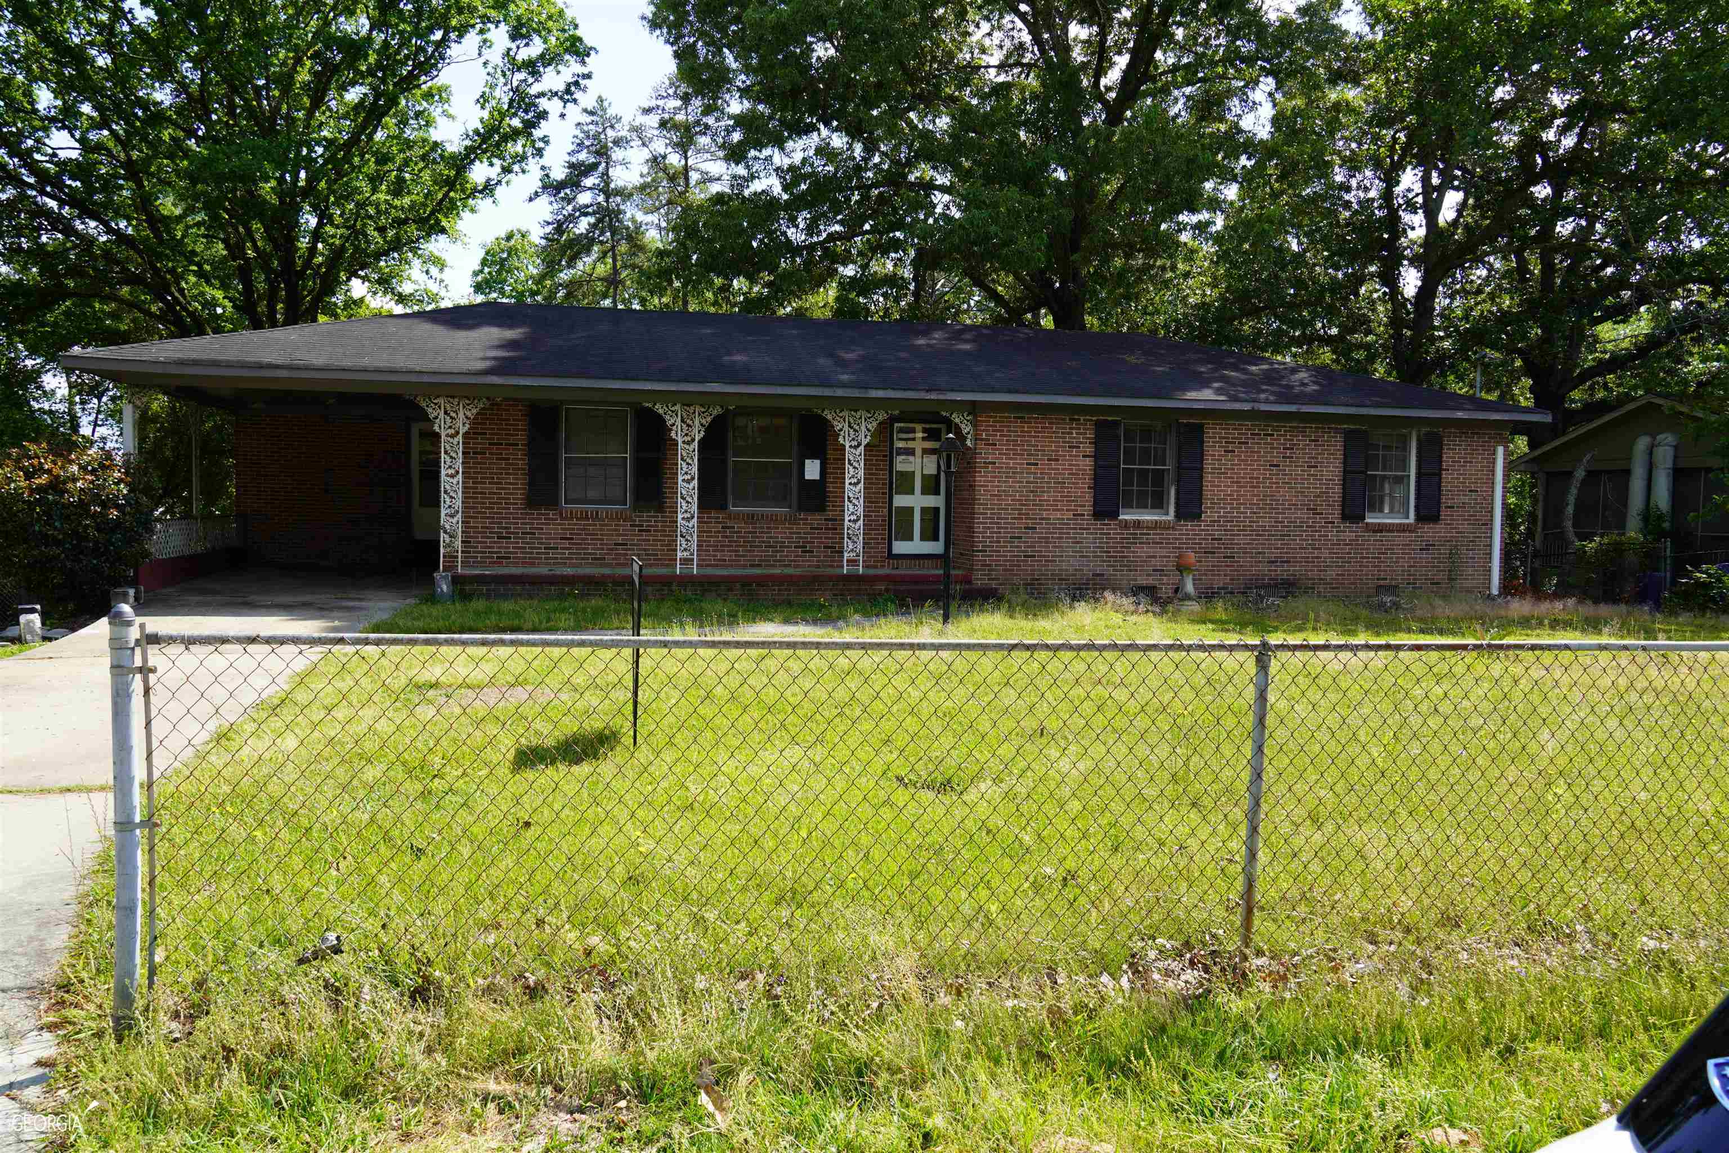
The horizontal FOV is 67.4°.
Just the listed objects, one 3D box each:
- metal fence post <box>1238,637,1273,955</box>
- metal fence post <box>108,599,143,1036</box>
[{"bbox_3d":[1.323,0.749,4.405,0.050,1.090,0.050,2,3,-10],"label":"metal fence post"},{"bbox_3d":[-2.163,0.712,3.791,0.077,1.277,0.077,0,3,-10],"label":"metal fence post"}]

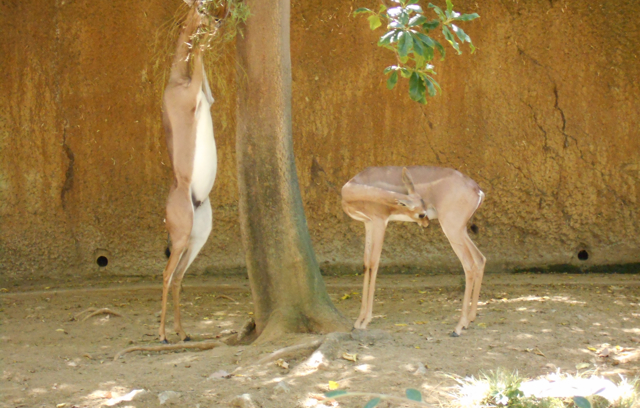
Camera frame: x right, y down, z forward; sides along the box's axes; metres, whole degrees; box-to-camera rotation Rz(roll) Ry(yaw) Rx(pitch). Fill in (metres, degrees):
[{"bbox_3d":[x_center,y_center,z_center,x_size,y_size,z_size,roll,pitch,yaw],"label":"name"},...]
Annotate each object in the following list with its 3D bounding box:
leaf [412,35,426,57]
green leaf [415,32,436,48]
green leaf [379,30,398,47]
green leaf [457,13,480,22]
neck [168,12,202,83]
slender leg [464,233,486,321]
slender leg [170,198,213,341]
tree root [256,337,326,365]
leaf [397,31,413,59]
[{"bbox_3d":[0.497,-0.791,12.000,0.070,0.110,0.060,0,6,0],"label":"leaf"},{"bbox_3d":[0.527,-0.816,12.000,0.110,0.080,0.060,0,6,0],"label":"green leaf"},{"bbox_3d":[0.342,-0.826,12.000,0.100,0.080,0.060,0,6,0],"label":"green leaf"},{"bbox_3d":[0.772,-0.970,12.500,0.125,0.052,0.050,0,6,0],"label":"green leaf"},{"bbox_3d":[-0.697,-0.811,12.450,0.115,0.350,0.100,15,6,29],"label":"neck"},{"bbox_3d":[0.848,0.395,13.100,0.120,0.475,0.075,0,6,0],"label":"slender leg"},{"bbox_3d":[-0.674,0.343,12.600,0.190,0.730,0.110,3,6,30],"label":"slender leg"},{"bbox_3d":[-0.146,0.753,12.350,0.080,0.110,0.550,4,7,39],"label":"tree root"},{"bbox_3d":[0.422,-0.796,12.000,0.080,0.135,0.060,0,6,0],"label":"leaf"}]

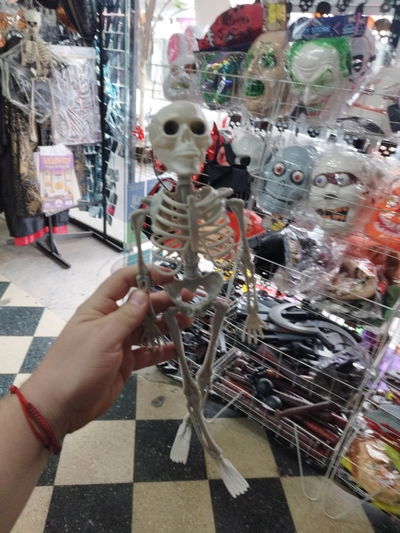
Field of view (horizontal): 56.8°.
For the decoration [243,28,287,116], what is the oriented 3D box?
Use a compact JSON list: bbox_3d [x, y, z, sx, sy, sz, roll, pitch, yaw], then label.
[{"bbox_3d":[0.236,-0.725,1.385,0.168,0.303,0.110,24,22,30],"label":"decoration"}]

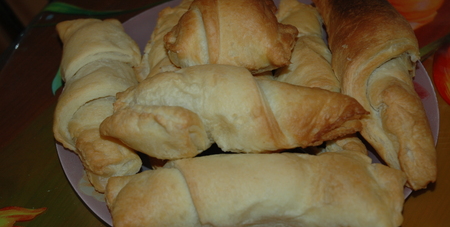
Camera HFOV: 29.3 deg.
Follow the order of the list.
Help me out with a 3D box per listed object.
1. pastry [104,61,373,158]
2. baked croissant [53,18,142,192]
[{"bbox_3d":[0.004,0.000,0.494,0.150,0.044,0.056,0,45,5],"label":"pastry"},{"bbox_3d":[-0.082,-0.008,0.548,0.050,0.042,0.133,-10,46,-6],"label":"baked croissant"}]

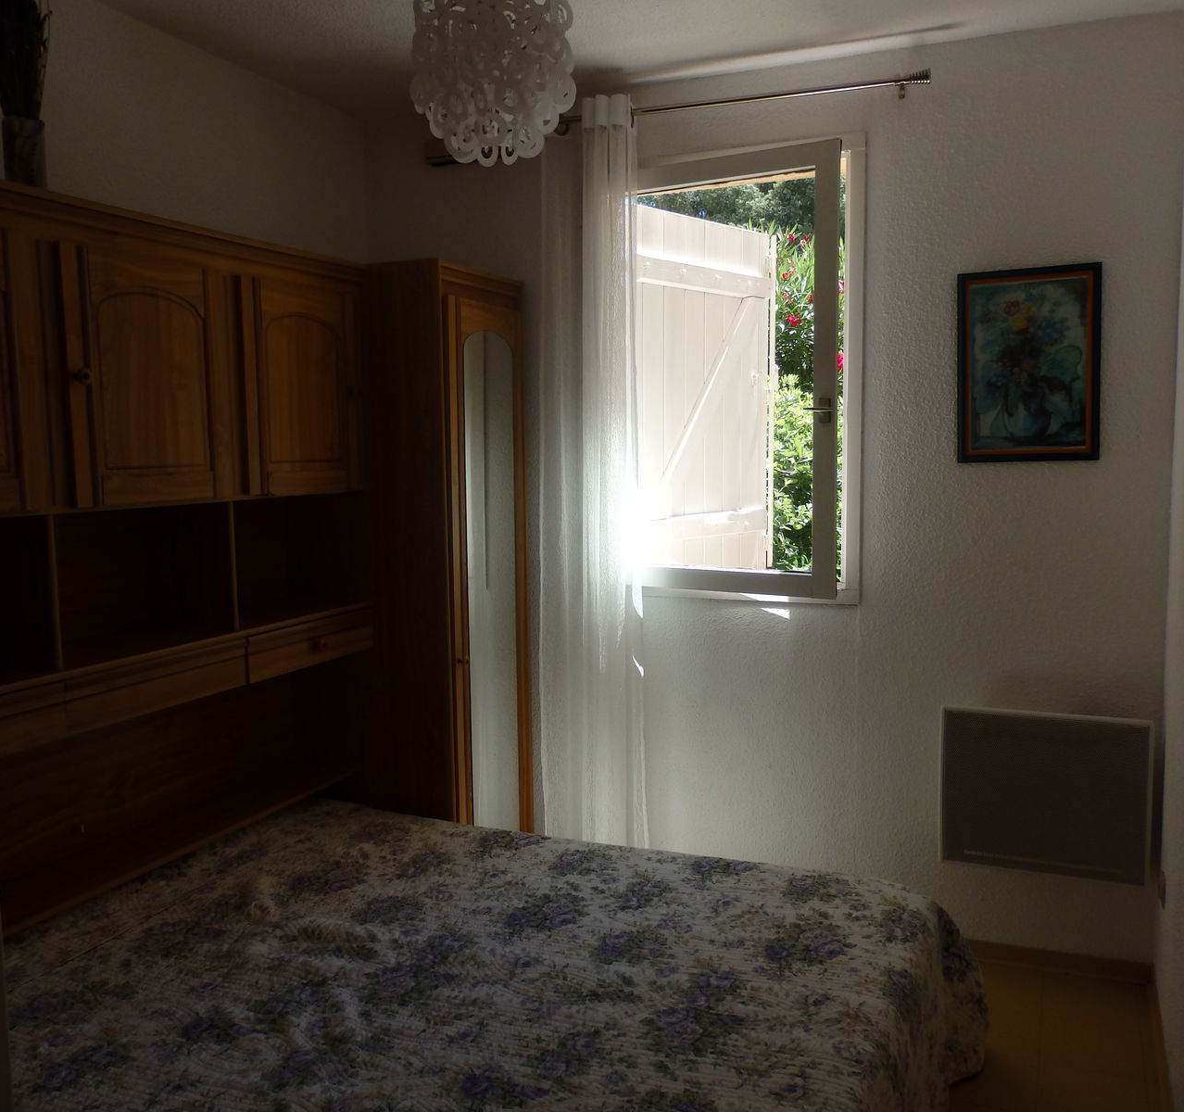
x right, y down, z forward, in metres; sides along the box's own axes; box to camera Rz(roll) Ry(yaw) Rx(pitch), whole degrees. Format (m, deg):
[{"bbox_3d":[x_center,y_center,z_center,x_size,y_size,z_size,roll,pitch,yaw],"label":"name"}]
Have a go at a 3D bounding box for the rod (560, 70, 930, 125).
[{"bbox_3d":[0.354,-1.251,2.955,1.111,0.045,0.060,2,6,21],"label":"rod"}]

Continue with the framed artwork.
[{"bbox_3d":[1.142,-0.496,2.804,0.344,0.497,0.025,1,6,22],"label":"framed artwork"}]

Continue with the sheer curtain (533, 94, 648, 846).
[{"bbox_3d":[0.001,-0.120,3.218,0.346,2.417,0.110,1,6,22],"label":"sheer curtain"}]

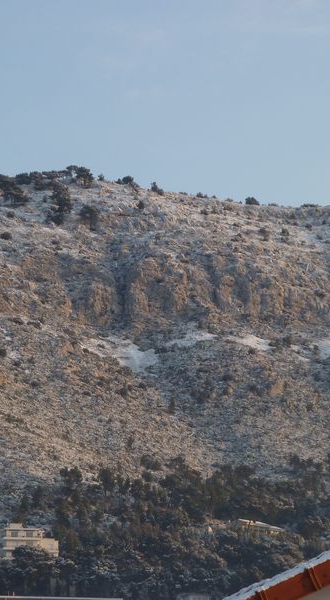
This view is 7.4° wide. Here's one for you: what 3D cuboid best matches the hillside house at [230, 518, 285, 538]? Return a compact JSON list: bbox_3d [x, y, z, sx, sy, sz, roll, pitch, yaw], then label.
[{"bbox_3d":[29.928,73.769,830.000,15.500,5.200,11.000,5,-12,-25],"label":"hillside house"}]

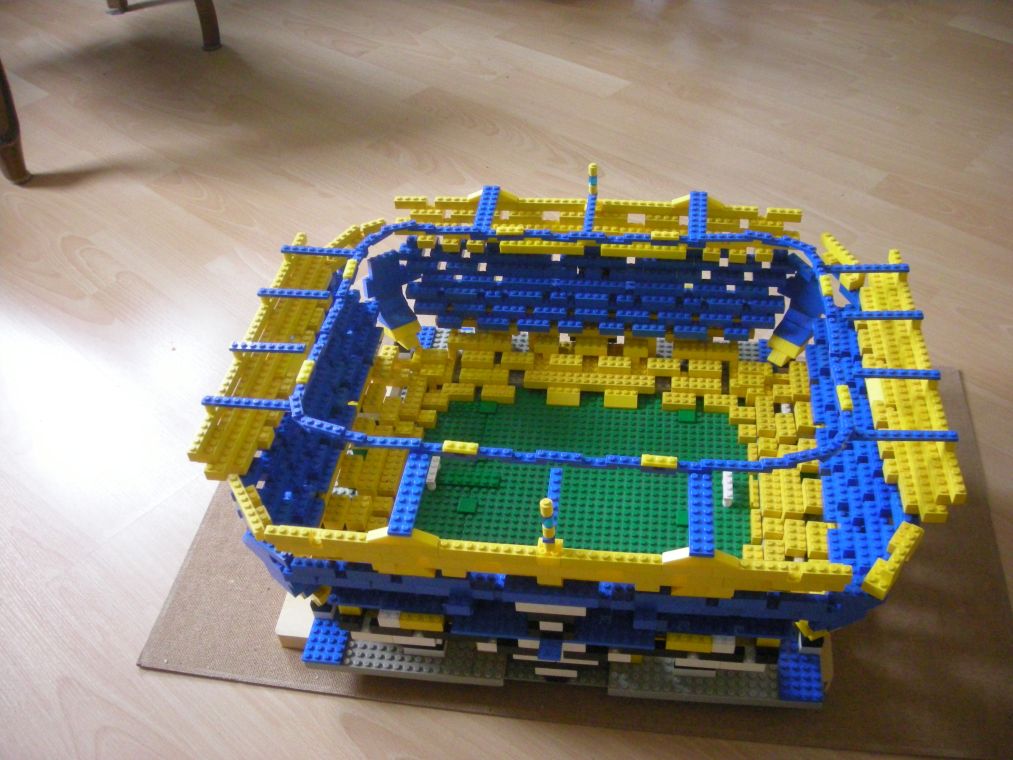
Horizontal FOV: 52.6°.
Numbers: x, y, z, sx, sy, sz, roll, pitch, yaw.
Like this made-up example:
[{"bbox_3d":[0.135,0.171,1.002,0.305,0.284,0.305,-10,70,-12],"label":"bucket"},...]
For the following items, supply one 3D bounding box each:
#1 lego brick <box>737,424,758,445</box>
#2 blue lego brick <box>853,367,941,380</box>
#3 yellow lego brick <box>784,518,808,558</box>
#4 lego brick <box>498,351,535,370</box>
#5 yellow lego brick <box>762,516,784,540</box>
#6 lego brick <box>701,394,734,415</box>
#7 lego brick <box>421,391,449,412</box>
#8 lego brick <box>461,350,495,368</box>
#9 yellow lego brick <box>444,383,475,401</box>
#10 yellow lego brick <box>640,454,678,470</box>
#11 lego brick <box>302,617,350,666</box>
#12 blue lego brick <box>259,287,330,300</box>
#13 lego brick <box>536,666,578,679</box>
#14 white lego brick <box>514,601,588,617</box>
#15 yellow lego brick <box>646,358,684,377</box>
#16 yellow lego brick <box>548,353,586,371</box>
[{"bbox_3d":[0.222,0.049,0.943,0.016,0.011,0.016,2,42,8],"label":"lego brick"},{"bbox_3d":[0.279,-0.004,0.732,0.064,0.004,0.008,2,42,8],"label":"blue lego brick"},{"bbox_3d":[0.231,0.127,0.818,0.016,0.011,0.032,2,42,8],"label":"yellow lego brick"},{"bbox_3d":[0.011,-0.019,1.016,0.032,0.011,0.016,2,42,8],"label":"lego brick"},{"bbox_3d":[0.220,0.122,0.845,0.016,0.011,0.016,2,42,8],"label":"yellow lego brick"},{"bbox_3d":[0.204,0.022,0.975,0.032,0.011,0.016,2,42,8],"label":"lego brick"},{"bbox_3d":[-0.068,0.021,1.001,0.025,0.011,0.016,2,42,8],"label":"lego brick"},{"bbox_3d":[-0.028,-0.020,1.019,0.032,0.011,0.016,2,42,8],"label":"lego brick"},{"bbox_3d":[-0.047,0.011,1.006,0.032,0.011,0.016,2,42,8],"label":"yellow lego brick"},{"bbox_3d":[0.102,0.055,0.686,0.024,0.005,0.008,2,42,8],"label":"yellow lego brick"},{"bbox_3d":[-0.137,0.202,0.804,0.032,0.005,0.046,2,42,8],"label":"lego brick"},{"bbox_3d":[-0.182,-0.074,0.876,0.064,0.005,0.008,2,42,8],"label":"blue lego brick"},{"bbox_3d":[0.038,0.215,0.768,0.032,0.011,0.010,2,42,8],"label":"lego brick"},{"bbox_3d":[0.030,0.151,0.690,0.048,0.010,0.008,2,42,8],"label":"white lego brick"},{"bbox_3d":[0.152,-0.013,0.990,0.032,0.011,0.016,2,42,8],"label":"yellow lego brick"},{"bbox_3d":[0.059,-0.017,1.005,0.032,0.011,0.016,2,42,8],"label":"yellow lego brick"}]

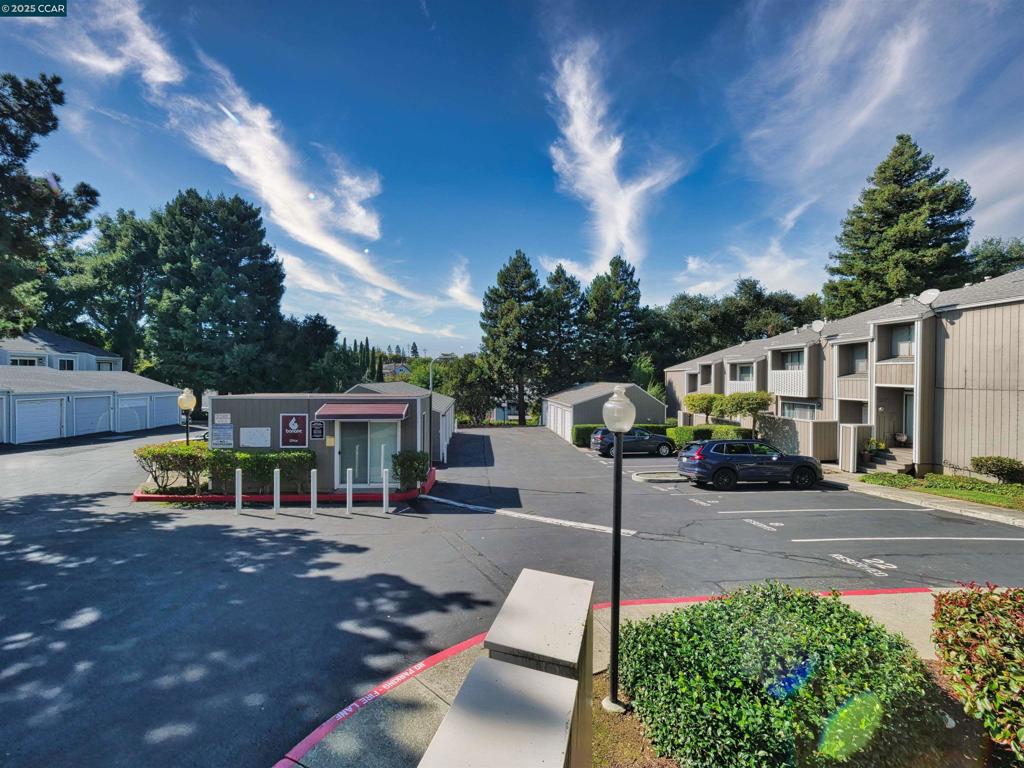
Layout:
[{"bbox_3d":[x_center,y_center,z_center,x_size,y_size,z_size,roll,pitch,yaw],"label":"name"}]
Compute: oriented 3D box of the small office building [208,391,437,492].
[{"bbox_3d":[-5.800,1.730,13.450,5.950,2.750,3.300,0,1,-5],"label":"small office building"}]

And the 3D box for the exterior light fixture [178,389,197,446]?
[{"bbox_3d":[-10.050,1.670,12.800,0.460,3.100,0.460,0,1,-5],"label":"exterior light fixture"}]

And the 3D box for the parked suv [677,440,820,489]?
[{"bbox_3d":[8.580,2.810,15.000,4.680,1.690,1.870,0,-3,-1],"label":"parked suv"}]

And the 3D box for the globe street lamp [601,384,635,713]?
[{"bbox_3d":[1.025,1.630,4.100,0.330,3.200,0.330,0,1,-5],"label":"globe street lamp"}]

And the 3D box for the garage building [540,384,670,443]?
[{"bbox_3d":[6.700,1.950,32.900,6.700,4.050,11.000,0,1,-5],"label":"garage building"}]

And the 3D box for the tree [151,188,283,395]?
[{"bbox_3d":[-28.200,-7.650,40.200,11.000,22.000,10.800,0,1,-5],"label":"tree"}]

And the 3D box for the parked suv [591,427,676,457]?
[{"bbox_3d":[6.750,3.120,23.300,4.600,1.640,1.860,0,1,-5],"label":"parked suv"}]

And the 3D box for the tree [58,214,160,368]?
[{"bbox_3d":[-39.000,-6.840,41.000,9.000,20.200,9.000,0,1,-5],"label":"tree"}]

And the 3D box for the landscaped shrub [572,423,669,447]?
[{"bbox_3d":[7.350,3.500,28.200,6.600,1.370,1.300,0,1,-5],"label":"landscaped shrub"}]

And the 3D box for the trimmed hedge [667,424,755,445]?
[{"bbox_3d":[10.200,3.000,21.900,2.200,1.600,5.000,0,1,-5],"label":"trimmed hedge"}]

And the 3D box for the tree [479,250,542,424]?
[{"bbox_3d":[0.300,-4.600,41.000,6.800,17.400,6.800,0,1,-5],"label":"tree"}]

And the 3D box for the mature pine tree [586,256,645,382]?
[{"bbox_3d":[11.500,-5.000,46.000,6.400,18.800,6.400,0,1,-5],"label":"mature pine tree"}]

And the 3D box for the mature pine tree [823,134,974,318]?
[{"bbox_3d":[30.800,-8.200,33.000,9.000,23.500,9.000,0,1,-5],"label":"mature pine tree"}]

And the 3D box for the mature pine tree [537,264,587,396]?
[{"bbox_3d":[5.550,-4.400,46.000,5.900,17.700,5.900,0,1,-5],"label":"mature pine tree"}]

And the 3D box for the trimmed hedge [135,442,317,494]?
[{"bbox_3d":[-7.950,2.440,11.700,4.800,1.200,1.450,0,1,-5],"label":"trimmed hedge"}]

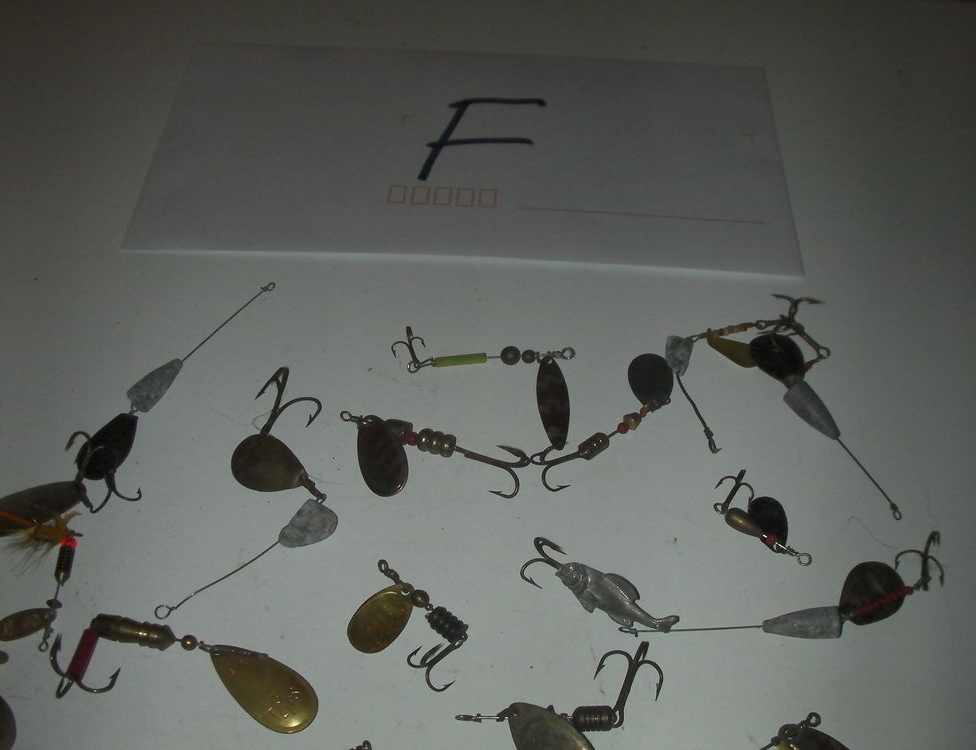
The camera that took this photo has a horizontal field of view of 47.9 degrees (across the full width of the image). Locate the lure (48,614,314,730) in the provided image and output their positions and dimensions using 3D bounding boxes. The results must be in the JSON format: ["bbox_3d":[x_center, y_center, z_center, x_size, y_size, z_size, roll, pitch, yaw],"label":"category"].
[{"bbox_3d":[-0.072,0.070,0.262,0.065,0.012,0.021,6,52,4],"label":"lure"}]

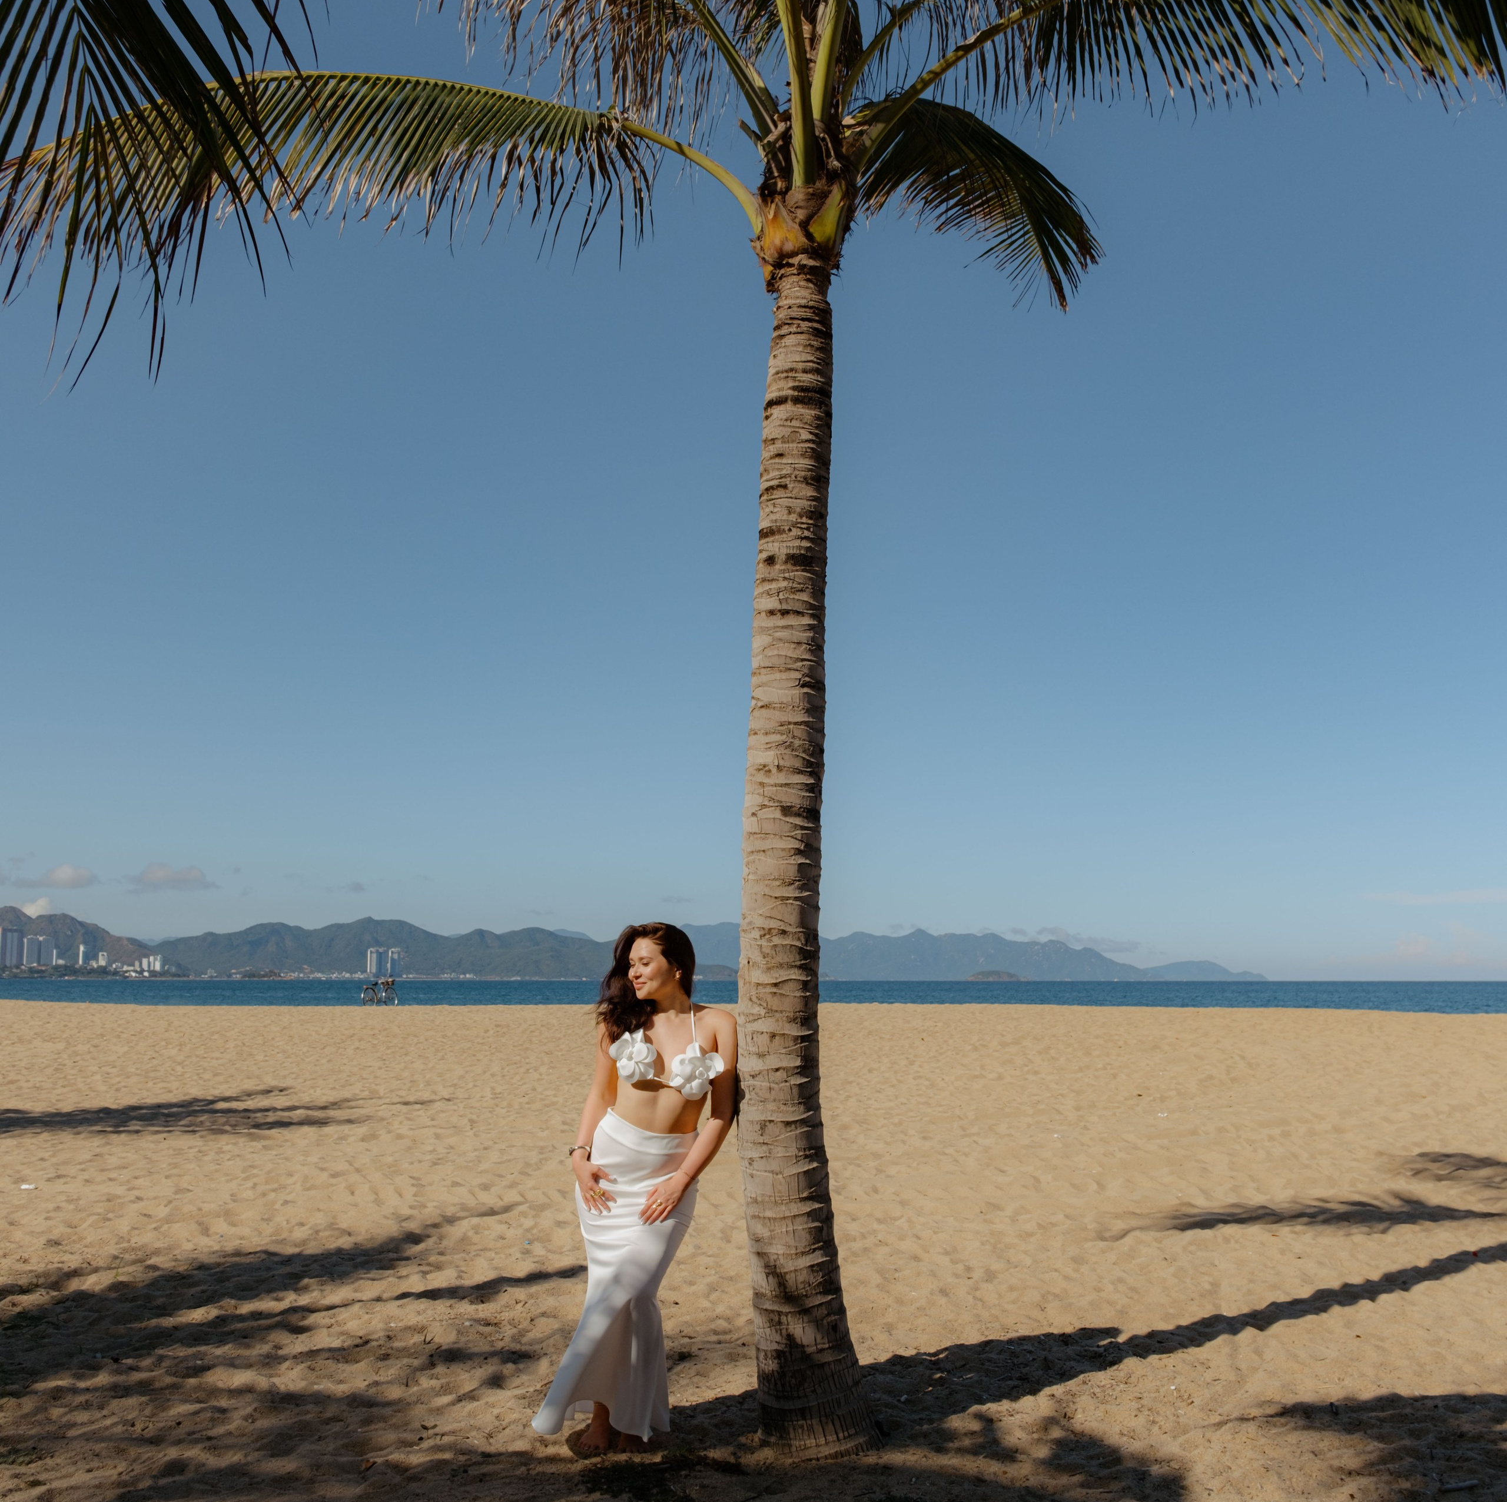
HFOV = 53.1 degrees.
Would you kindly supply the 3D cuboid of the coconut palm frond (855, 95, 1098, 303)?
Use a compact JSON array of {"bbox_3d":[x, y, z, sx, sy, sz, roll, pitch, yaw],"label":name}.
[{"bbox_3d":[0.965,-2.390,6.500,0.750,0.800,1.500,-5,-10,30],"label":"coconut palm frond"}]

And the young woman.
[{"bbox_3d":[-0.390,1.390,4.900,0.660,1.620,0.380,-1,-9,5],"label":"young woman"}]

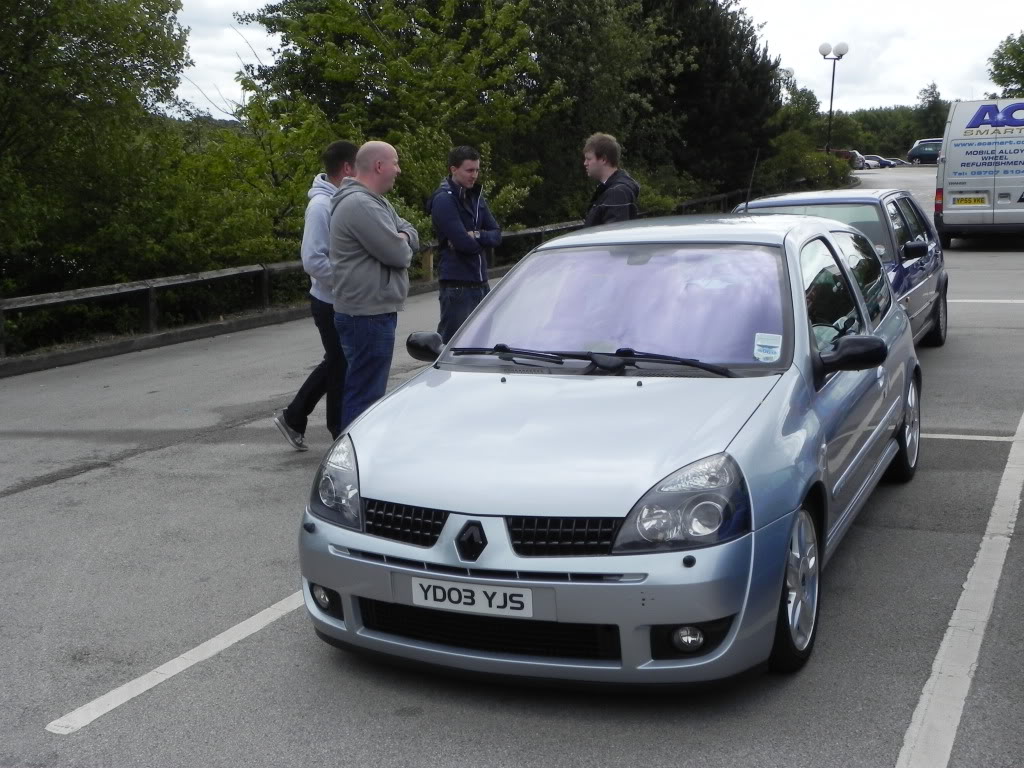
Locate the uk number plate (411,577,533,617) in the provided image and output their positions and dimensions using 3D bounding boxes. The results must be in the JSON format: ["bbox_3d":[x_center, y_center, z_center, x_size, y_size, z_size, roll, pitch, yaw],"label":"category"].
[{"bbox_3d":[-0.112,0.604,3.429,0.380,0.084,0.012,2,16,26],"label":"uk number plate"}]

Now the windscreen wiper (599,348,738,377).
[{"bbox_3d":[0.519,-0.069,4.079,0.540,0.080,0.080,10,14,27],"label":"windscreen wiper"}]

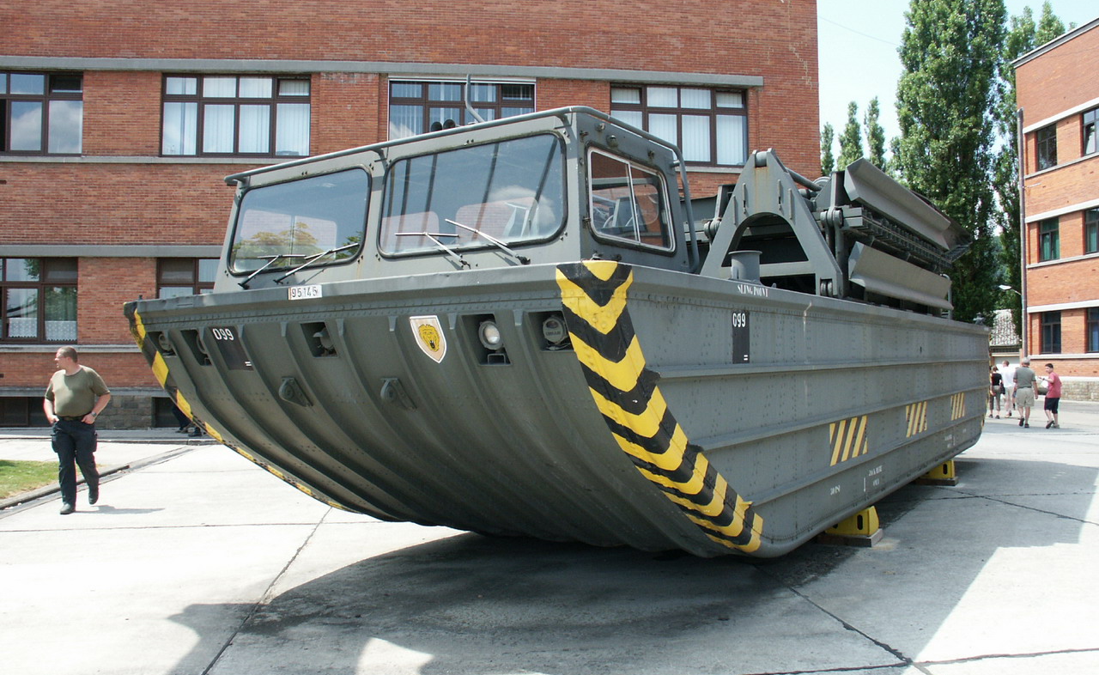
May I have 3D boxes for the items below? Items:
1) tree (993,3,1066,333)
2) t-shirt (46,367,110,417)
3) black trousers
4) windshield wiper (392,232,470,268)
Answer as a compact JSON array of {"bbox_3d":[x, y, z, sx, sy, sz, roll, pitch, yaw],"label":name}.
[{"bbox_3d":[32.506,-9.611,59.600,5.300,25.930,5.300,-1,-2,29],"label":"tree"},{"bbox_3d":[-5.068,0.581,9.550,0.640,0.580,0.350,0,-2,-7],"label":"t-shirt"},{"bbox_3d":[-5.133,1.343,9.620,0.450,0.980,0.460,0,-2,-7],"label":"black trousers"},{"bbox_3d":[-0.724,-0.526,5.298,0.640,0.280,0.080,-1,-11,34],"label":"windshield wiper"}]

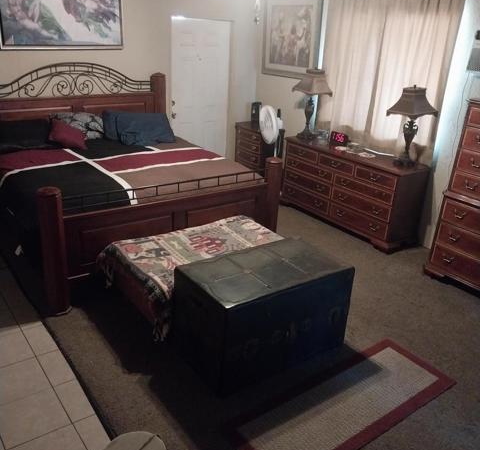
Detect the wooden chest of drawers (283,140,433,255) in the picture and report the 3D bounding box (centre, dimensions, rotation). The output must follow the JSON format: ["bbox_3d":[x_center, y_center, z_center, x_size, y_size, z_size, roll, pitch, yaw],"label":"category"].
[{"bbox_3d":[1.217,-0.421,5.426,0.500,0.790,1.700,-12,27,-33],"label":"wooden chest of drawers"}]

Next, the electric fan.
[{"bbox_3d":[0.320,-0.822,5.764,0.400,1.170,0.440,-6,24,-23],"label":"electric fan"}]

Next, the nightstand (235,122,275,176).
[{"bbox_3d":[0.266,-1.016,6.790,0.430,0.740,0.630,-12,27,-33],"label":"nightstand"}]

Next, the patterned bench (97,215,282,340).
[{"bbox_3d":[-0.222,0.392,3.642,1.310,0.480,0.820,-12,27,-33],"label":"patterned bench"}]

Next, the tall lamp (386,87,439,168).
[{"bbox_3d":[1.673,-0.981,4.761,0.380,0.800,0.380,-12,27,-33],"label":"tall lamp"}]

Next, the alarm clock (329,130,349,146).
[{"bbox_3d":[1.132,-1.001,5.611,0.200,0.120,0.090,19,27,32],"label":"alarm clock"}]

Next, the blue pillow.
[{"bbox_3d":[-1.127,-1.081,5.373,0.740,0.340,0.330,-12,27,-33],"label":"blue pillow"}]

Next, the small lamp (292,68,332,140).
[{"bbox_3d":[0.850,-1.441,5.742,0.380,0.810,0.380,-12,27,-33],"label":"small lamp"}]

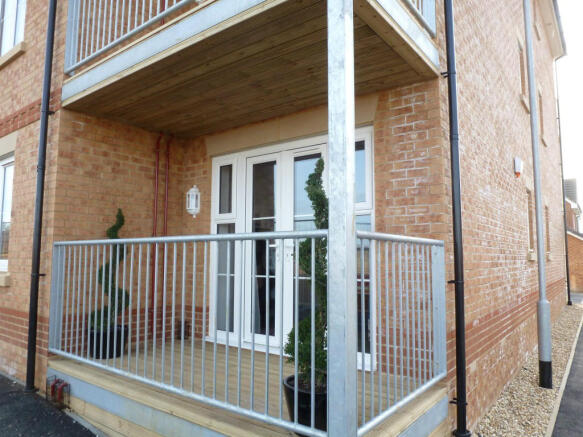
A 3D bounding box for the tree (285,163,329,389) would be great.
[{"bbox_3d":[0.156,0.313,2.393,0.380,1.360,0.380,0,-5,0],"label":"tree"}]

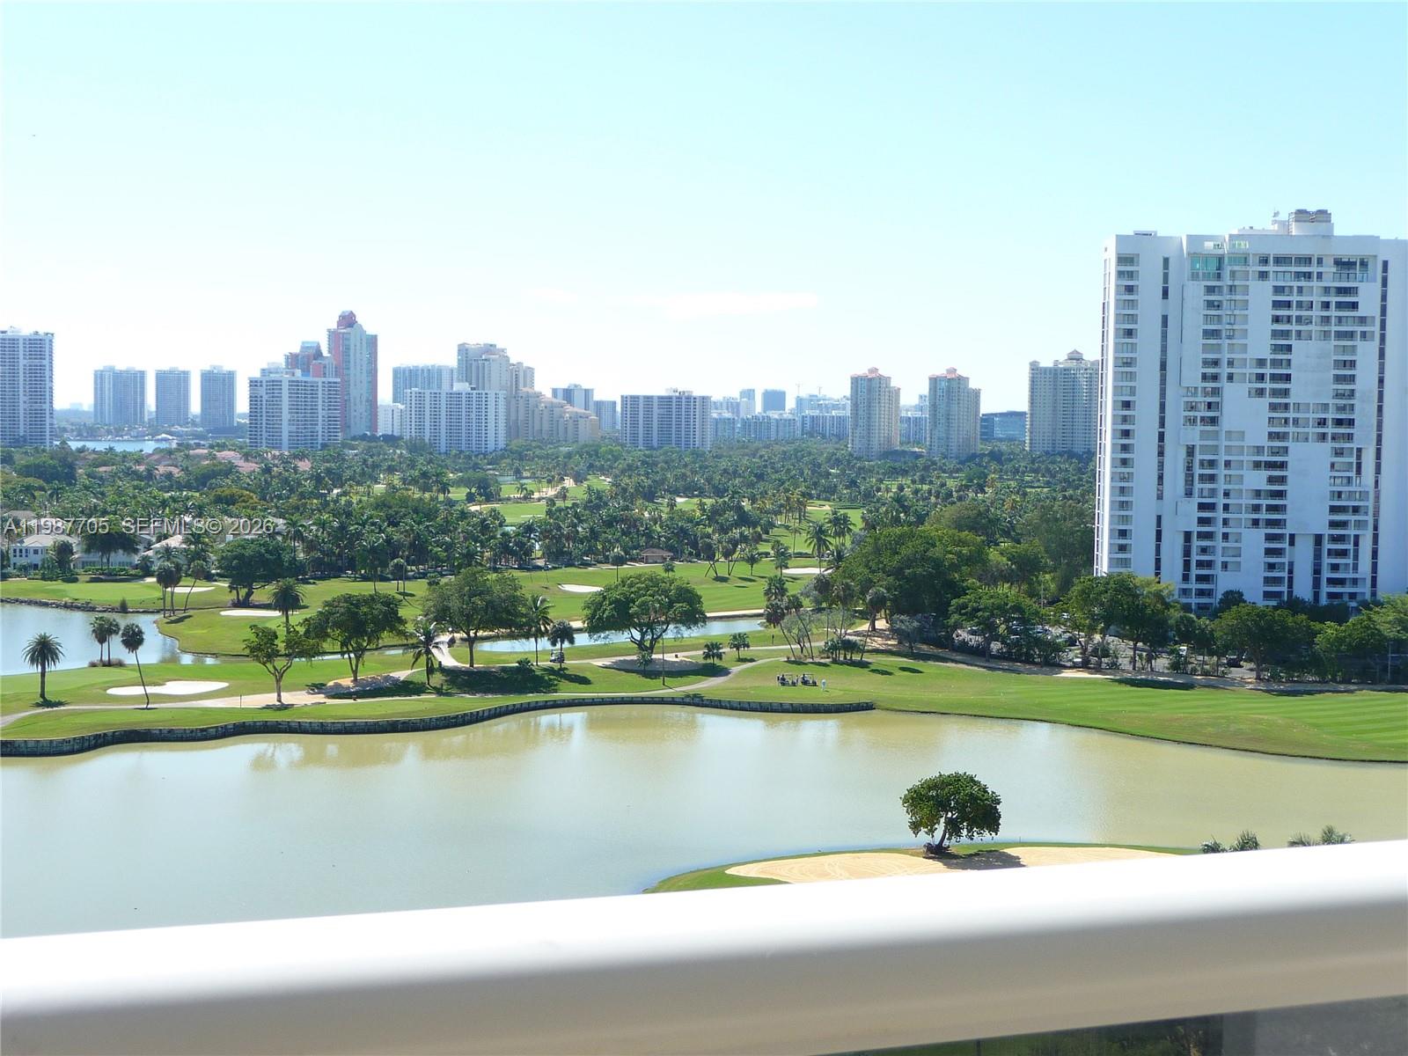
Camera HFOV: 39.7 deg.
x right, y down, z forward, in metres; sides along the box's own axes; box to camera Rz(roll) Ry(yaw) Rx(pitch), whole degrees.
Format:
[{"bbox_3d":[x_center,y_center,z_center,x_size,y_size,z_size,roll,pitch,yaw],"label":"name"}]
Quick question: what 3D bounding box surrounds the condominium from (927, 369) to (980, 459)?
[{"bbox_3d":[182.240,-77.940,1416.200,27.500,75.280,26.000,4,5,42],"label":"condominium"}]

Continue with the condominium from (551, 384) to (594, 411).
[{"bbox_3d":[-157.650,-135.520,2340.790,50.000,71.680,27.000,0,3,-9],"label":"condominium"}]

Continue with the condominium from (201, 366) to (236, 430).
[{"bbox_3d":[-621.580,-161.320,2498.810,45.000,92.400,28.000,0,3,-6],"label":"condominium"}]

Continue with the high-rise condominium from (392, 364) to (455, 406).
[{"bbox_3d":[-354.120,-156.820,2469.830,74.000,93.800,32.000,2,4,24],"label":"high-rise condominium"}]

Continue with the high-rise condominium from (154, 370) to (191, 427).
[{"bbox_3d":[-687.310,-162.050,2523.040,43.500,89.280,28.000,0,3,-7],"label":"high-rise condominium"}]

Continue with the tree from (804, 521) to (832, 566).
[{"bbox_3d":[29.760,5.160,501.130,7.200,14.010,7.200,1,3,3],"label":"tree"}]

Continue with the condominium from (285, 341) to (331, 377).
[{"bbox_3d":[-338.900,-111.480,1682.610,39.000,97.090,28.000,1,3,9],"label":"condominium"}]

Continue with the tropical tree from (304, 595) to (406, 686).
[{"bbox_3d":[-52.500,16.620,294.040,15.500,13.570,14.500,0,3,-10],"label":"tropical tree"}]

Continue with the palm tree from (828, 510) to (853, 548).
[{"bbox_3d":[38.180,2.310,544.620,7.600,14.760,7.600,1,3,4],"label":"palm tree"}]

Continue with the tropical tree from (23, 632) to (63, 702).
[{"bbox_3d":[-92.550,19.360,273.220,5.500,9.520,5.500,0,4,-19],"label":"tropical tree"}]

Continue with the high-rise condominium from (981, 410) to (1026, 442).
[{"bbox_3d":[303.870,-95.160,1974.570,40.000,46.560,28.000,0,4,-16],"label":"high-rise condominium"}]

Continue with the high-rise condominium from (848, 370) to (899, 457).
[{"bbox_3d":[127.100,-80.540,1442.180,26.500,75.950,25.500,4,4,40],"label":"high-rise condominium"}]

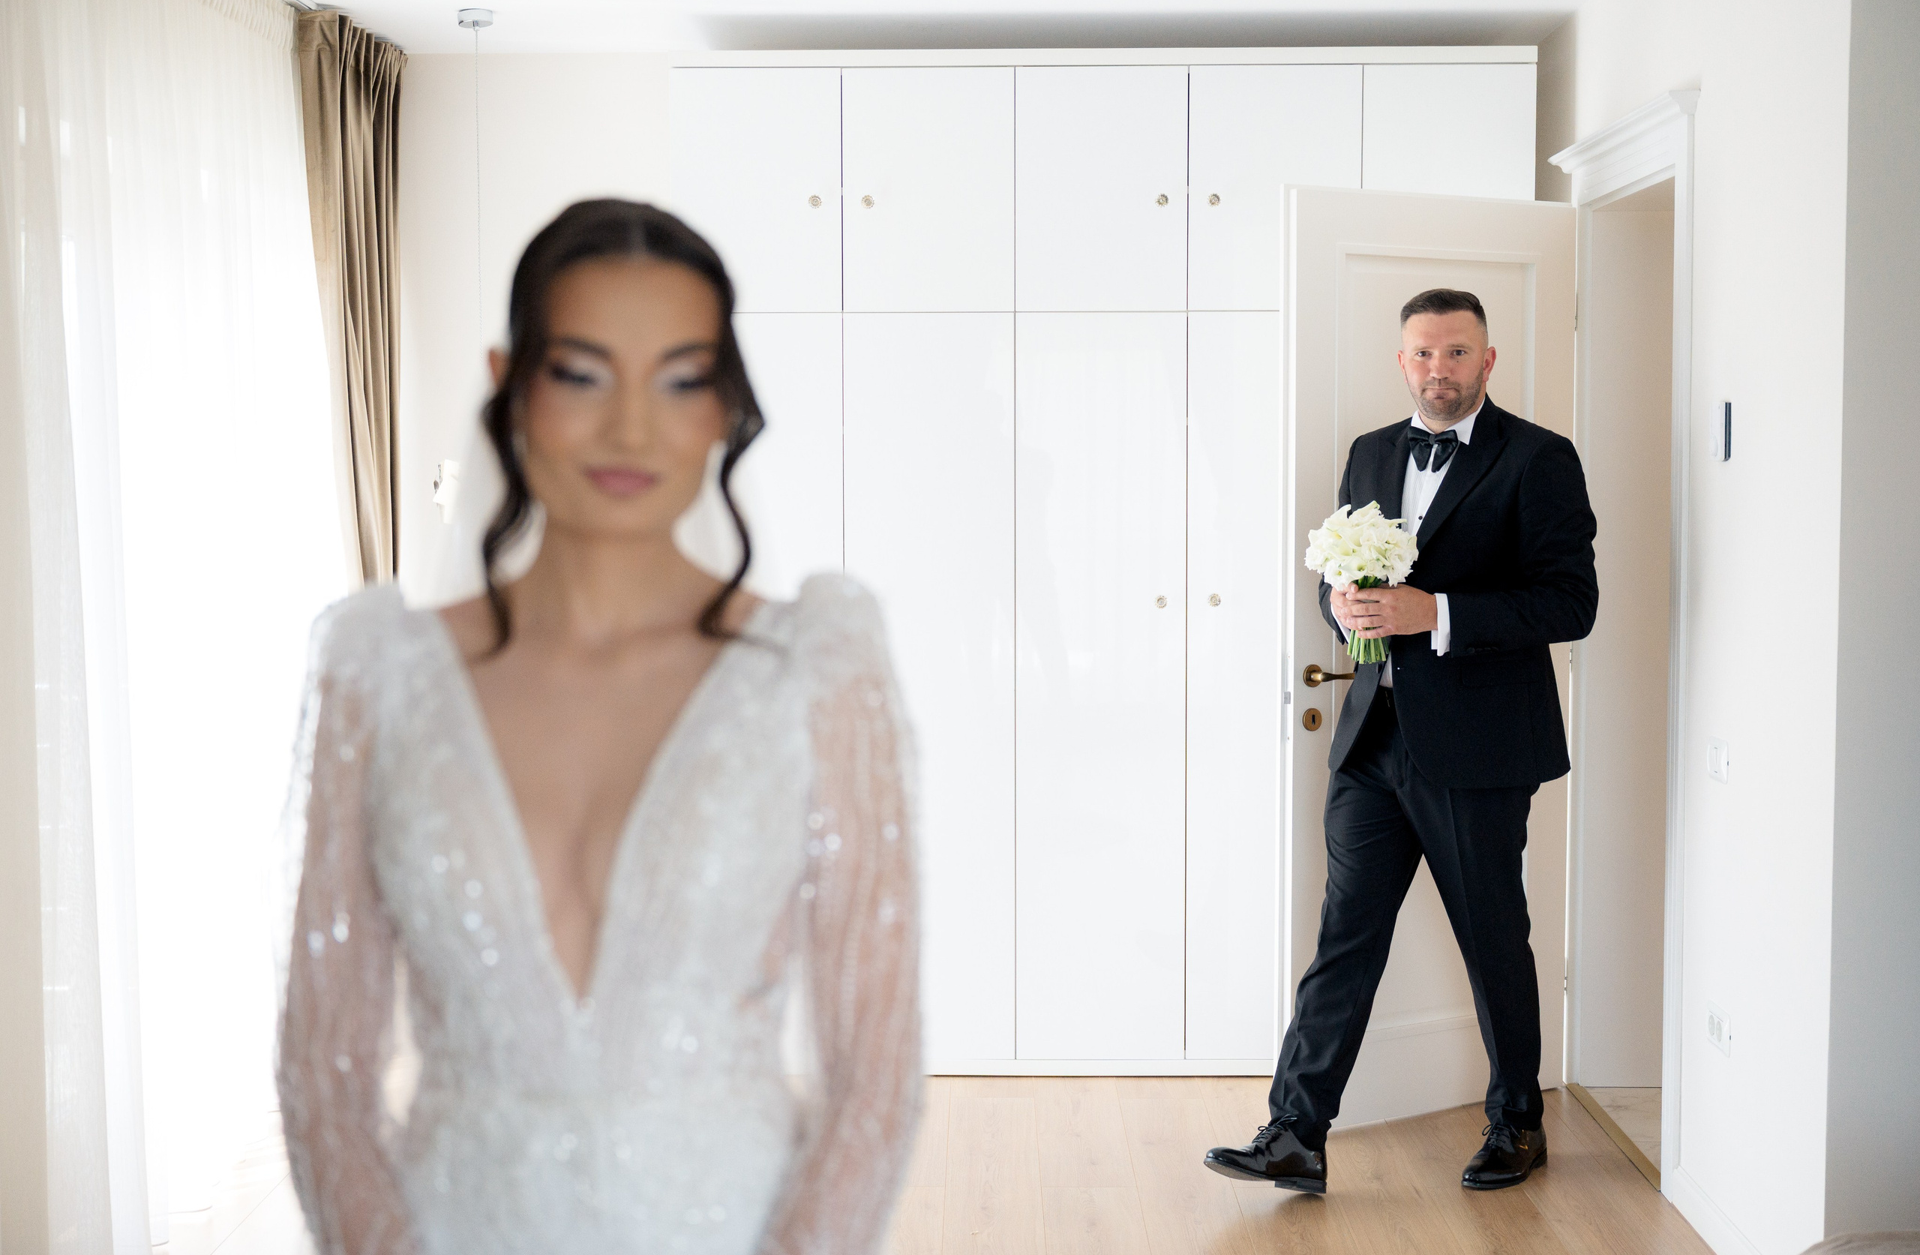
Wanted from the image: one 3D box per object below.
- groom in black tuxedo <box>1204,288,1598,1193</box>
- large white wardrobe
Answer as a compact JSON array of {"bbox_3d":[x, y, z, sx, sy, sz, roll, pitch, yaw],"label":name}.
[{"bbox_3d":[0.880,0.230,4.373,0.560,1.777,0.720,3,5,43],"label":"groom in black tuxedo"},{"bbox_3d":[0.333,-0.152,5.506,1.996,2.400,0.560,0,3,1],"label":"large white wardrobe"}]

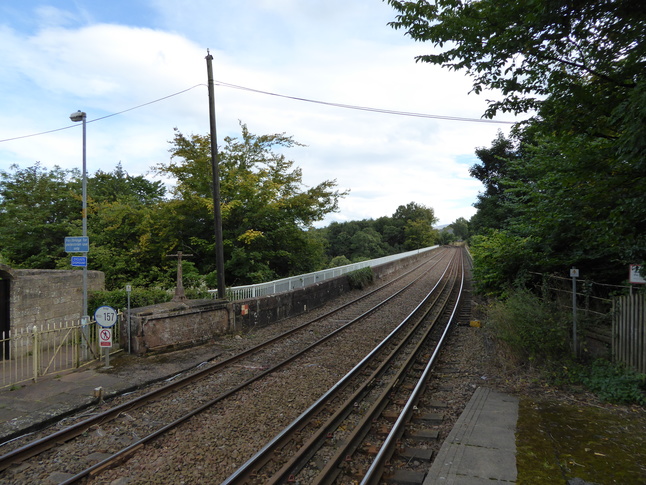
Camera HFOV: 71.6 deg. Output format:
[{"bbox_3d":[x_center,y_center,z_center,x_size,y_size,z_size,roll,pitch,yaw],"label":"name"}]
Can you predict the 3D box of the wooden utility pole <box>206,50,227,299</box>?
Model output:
[{"bbox_3d":[-3.780,-2.100,16.000,0.280,9.500,0.280,-3,0,-13],"label":"wooden utility pole"}]

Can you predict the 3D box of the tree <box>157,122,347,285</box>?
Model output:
[{"bbox_3d":[-4.150,-1.700,26.000,11.000,10.600,10.000,0,0,-9],"label":"tree"}]

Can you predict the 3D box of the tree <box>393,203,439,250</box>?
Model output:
[{"bbox_3d":[26.800,-3.200,130.000,13.300,16.500,12.500,0,0,11],"label":"tree"}]

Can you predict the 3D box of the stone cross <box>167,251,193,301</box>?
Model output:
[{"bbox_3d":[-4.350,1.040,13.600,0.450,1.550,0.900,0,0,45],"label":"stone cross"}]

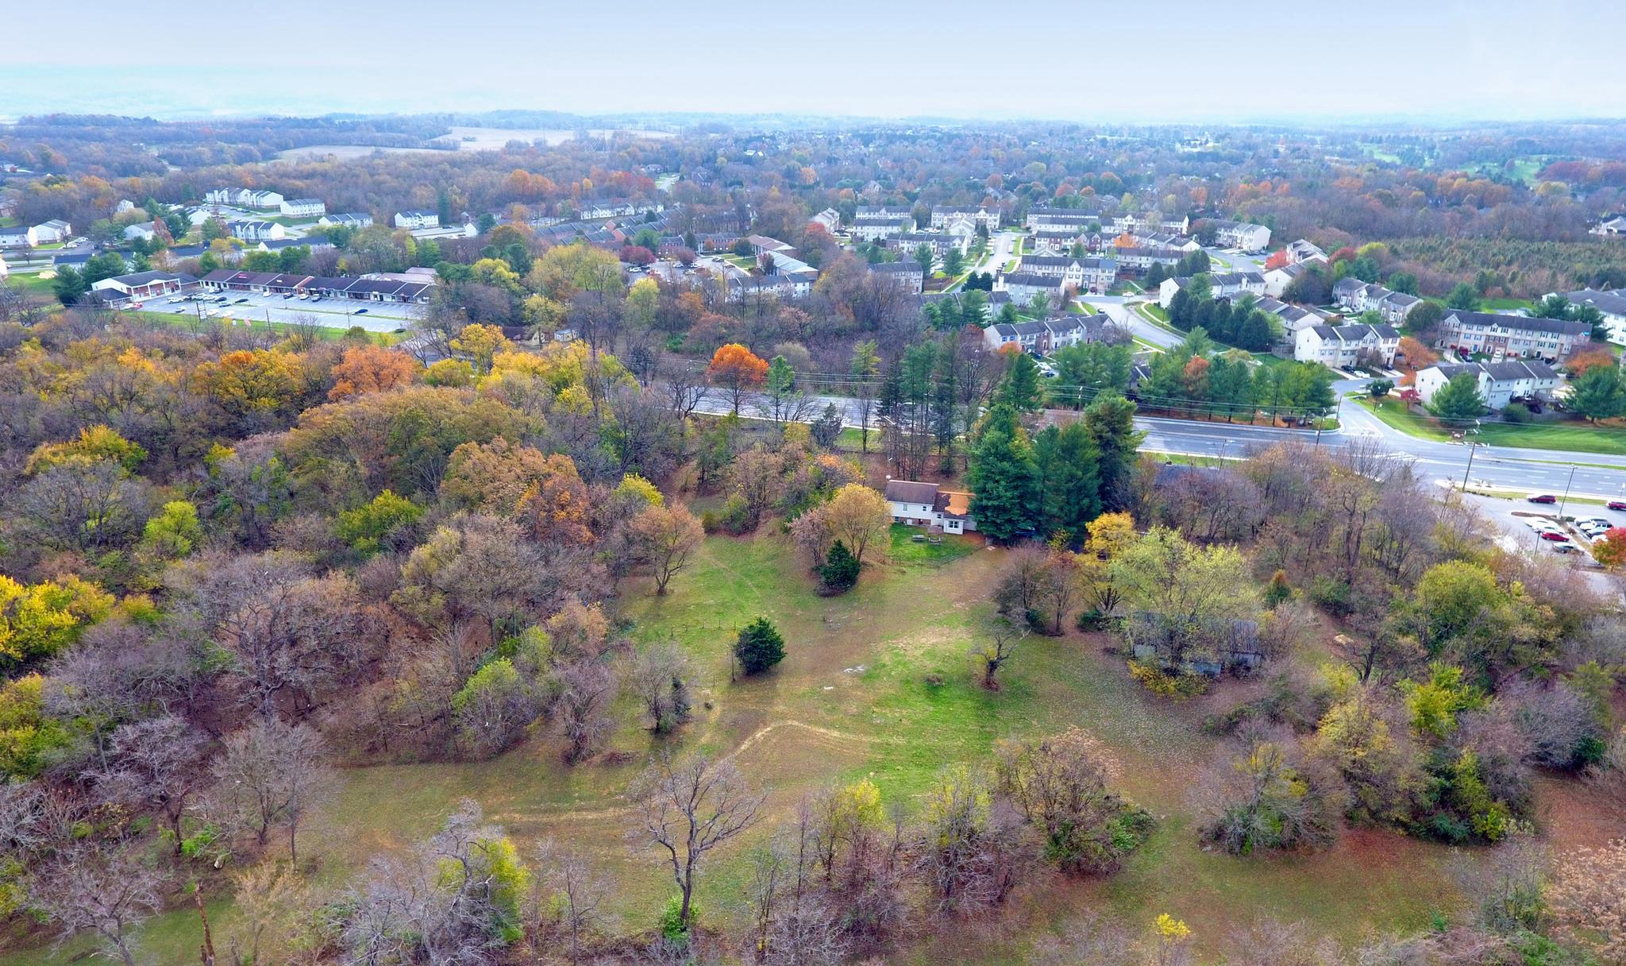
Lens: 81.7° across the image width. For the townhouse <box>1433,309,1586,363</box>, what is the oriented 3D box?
[{"bbox_3d":[216.350,-45.700,290.530,36.330,11.310,10.920,16,27,35],"label":"townhouse"}]

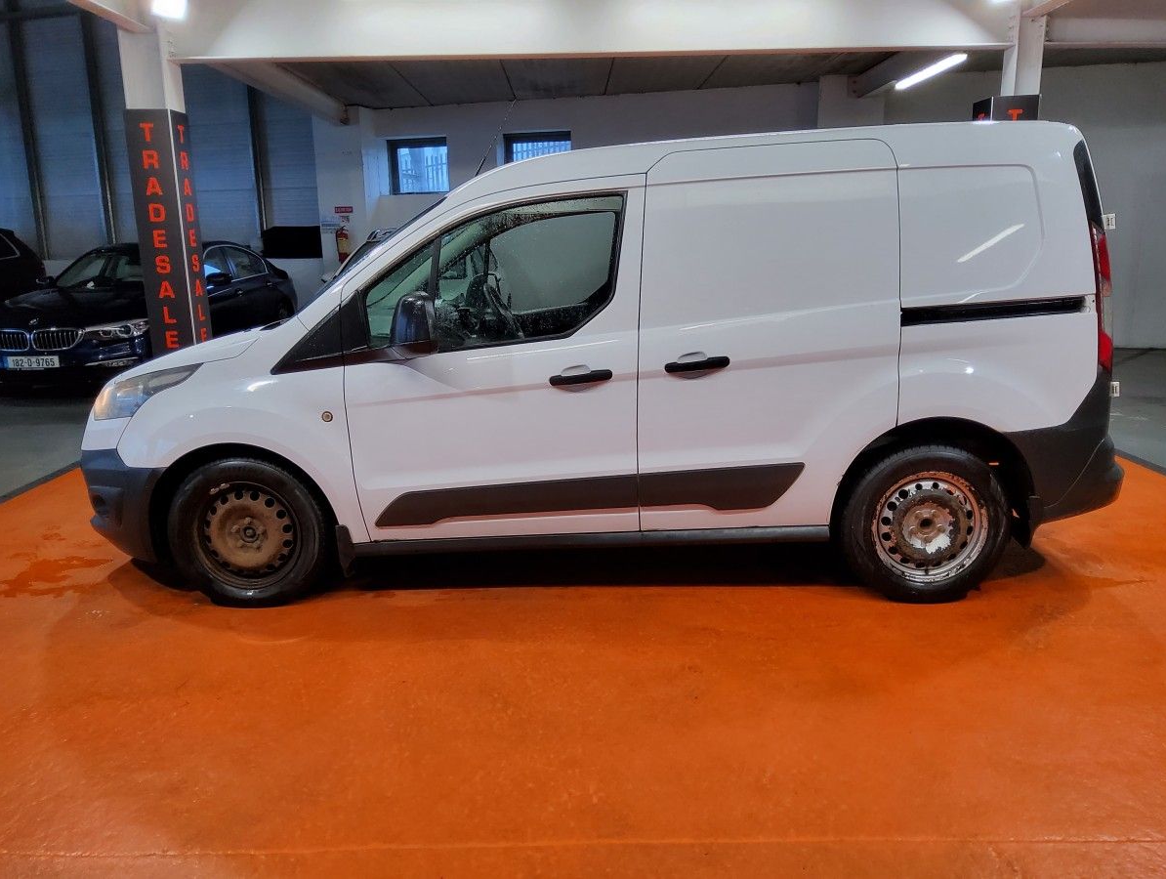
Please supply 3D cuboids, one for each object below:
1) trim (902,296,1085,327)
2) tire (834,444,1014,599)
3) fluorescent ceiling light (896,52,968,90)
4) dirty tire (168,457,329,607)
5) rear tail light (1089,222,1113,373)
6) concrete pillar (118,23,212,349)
[{"bbox_3d":[1.492,-0.469,3.214,0.660,0.066,0.040,-4,13,2],"label":"trim"},{"bbox_3d":[1.344,0.319,3.488,0.630,0.630,0.205,-1,13,2],"label":"tire"},{"bbox_3d":[3.403,-3.610,8.670,0.090,0.080,1.622,-1,13,-2],"label":"fluorescent ceiling light"},{"bbox_3d":[-1.308,0.351,3.561,0.630,0.620,0.205,1,13,7],"label":"dirty tire"},{"bbox_3d":[1.934,-0.540,3.319,0.130,0.560,0.160,-1,12,1],"label":"rear tail light"},{"bbox_3d":[-3.372,-1.730,7.194,0.320,3.100,0.320,-1,13,0],"label":"concrete pillar"}]

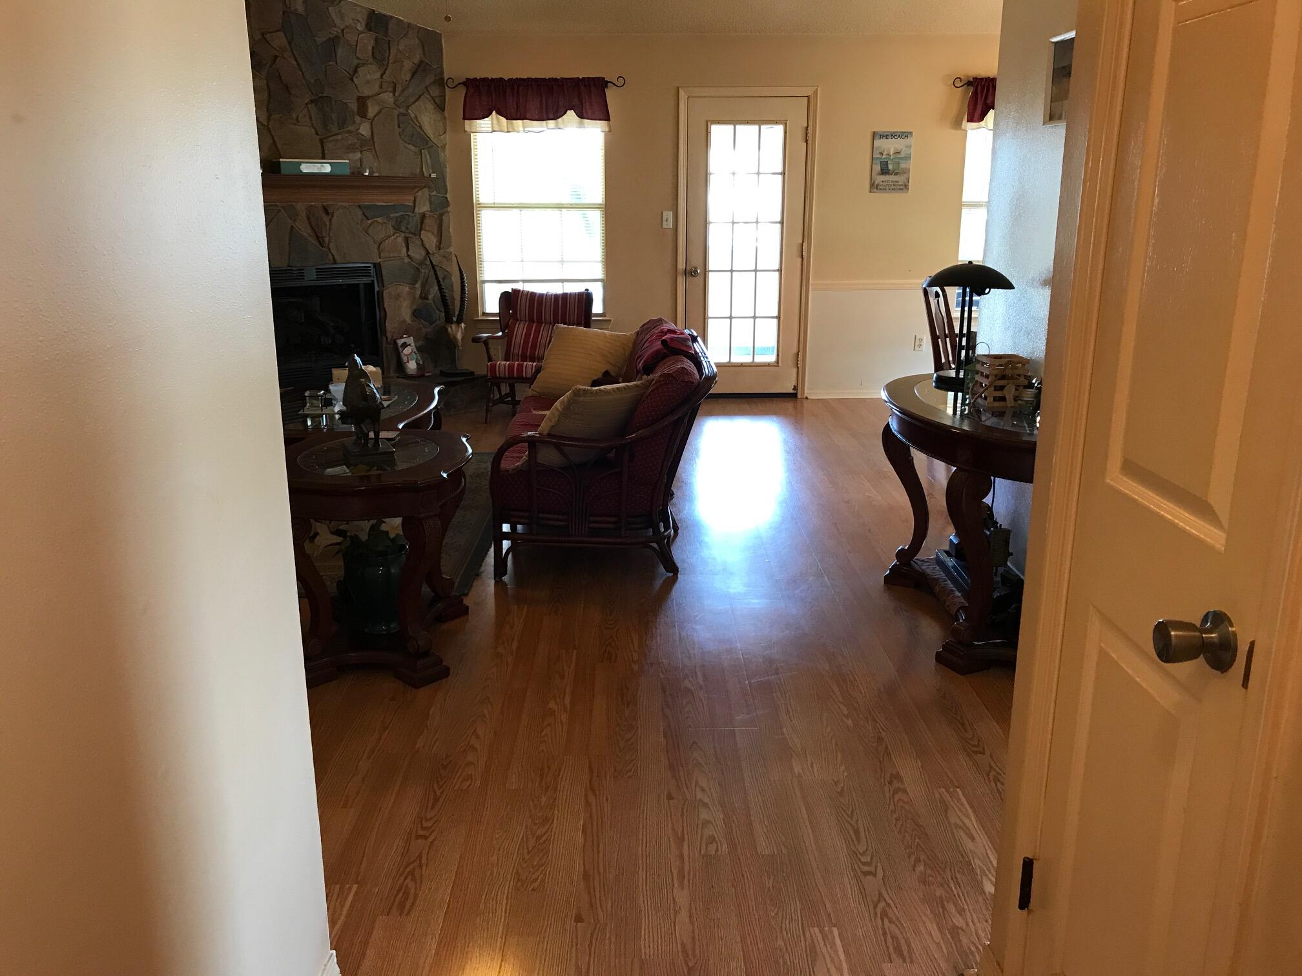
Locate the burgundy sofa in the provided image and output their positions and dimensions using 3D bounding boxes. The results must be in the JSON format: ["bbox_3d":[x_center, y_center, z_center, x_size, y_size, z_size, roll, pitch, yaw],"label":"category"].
[{"bbox_3d":[-0.183,-0.274,4.656,0.840,0.840,1.650,0,15,-1],"label":"burgundy sofa"}]

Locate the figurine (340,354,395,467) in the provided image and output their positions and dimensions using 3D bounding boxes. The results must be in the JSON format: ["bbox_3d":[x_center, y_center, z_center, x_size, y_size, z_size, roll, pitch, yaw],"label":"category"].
[{"bbox_3d":[-0.876,-0.252,3.225,0.130,0.316,0.170,-9,17,-30],"label":"figurine"}]

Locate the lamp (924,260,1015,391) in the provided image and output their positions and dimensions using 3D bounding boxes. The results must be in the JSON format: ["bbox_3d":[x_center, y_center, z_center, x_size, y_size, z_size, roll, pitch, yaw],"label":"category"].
[{"bbox_3d":[1.118,-0.588,3.760,0.316,0.437,0.316,0,15,-1],"label":"lamp"}]

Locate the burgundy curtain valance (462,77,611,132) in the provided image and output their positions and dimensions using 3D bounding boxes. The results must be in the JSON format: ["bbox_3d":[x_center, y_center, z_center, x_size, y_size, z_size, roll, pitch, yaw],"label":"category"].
[{"bbox_3d":[-0.763,-2.584,7.083,0.985,0.345,0.100,0,15,-1],"label":"burgundy curtain valance"}]

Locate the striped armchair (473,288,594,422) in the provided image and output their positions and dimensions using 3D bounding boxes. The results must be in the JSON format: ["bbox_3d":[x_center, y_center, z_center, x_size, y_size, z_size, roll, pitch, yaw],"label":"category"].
[{"bbox_3d":[-0.748,-0.899,7.018,0.670,0.820,0.750,3,15,9],"label":"striped armchair"}]

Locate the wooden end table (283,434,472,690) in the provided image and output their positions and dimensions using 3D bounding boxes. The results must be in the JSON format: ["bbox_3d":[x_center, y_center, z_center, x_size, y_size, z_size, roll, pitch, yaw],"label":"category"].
[{"bbox_3d":[-0.881,0.194,3.349,0.640,0.610,0.840,0,15,-1],"label":"wooden end table"}]

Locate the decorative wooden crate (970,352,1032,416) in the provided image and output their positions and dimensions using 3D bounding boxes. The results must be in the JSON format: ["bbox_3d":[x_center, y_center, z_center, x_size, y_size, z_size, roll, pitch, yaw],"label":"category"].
[{"bbox_3d":[1.145,-0.349,3.426,0.145,0.150,0.150,0,15,-1],"label":"decorative wooden crate"}]

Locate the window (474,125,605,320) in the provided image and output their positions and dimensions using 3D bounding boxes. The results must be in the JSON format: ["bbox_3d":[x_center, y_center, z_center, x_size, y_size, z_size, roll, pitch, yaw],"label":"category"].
[{"bbox_3d":[-0.780,-1.924,7.364,0.910,1.400,0.120,0,15,-1],"label":"window"}]

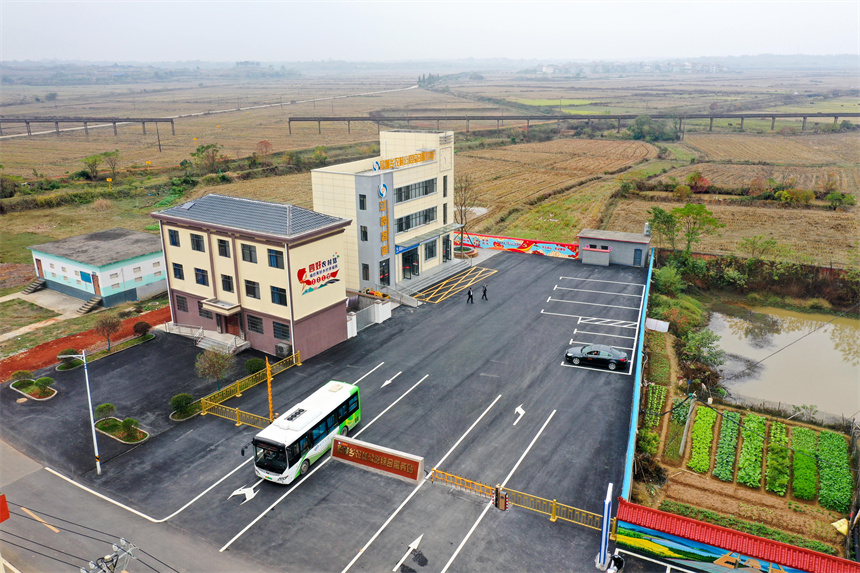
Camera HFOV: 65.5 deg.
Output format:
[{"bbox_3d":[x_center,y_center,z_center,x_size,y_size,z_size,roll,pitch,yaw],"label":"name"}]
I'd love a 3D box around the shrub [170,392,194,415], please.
[{"bbox_3d":[-17.293,8.158,46.628,1.620,1.400,1.620,0,18,0],"label":"shrub"}]

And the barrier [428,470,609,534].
[{"bbox_3d":[4.813,11.645,36.664,10.490,1.280,0.400,9,21,26],"label":"barrier"}]

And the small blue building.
[{"bbox_3d":[-35.302,-2.512,74.592,13.064,4.321,11.159,11,22,30],"label":"small blue building"}]

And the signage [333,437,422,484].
[{"bbox_3d":[-3.238,10.201,39.963,6.200,1.600,0.500,9,20,26],"label":"signage"}]

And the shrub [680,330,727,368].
[{"bbox_3d":[22.446,5.098,54.979,3.500,3.100,3.500,0,18,0],"label":"shrub"}]

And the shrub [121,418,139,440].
[{"bbox_3d":[-19.838,9.314,44.116,1.250,1.100,1.250,12,22,33],"label":"shrub"}]

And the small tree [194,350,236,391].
[{"bbox_3d":[-15.808,6.219,49.487,2.950,3.280,2.950,0,18,0],"label":"small tree"}]

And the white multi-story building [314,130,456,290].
[{"bbox_3d":[-4.553,-9.072,76.007,8.784,15.728,15.558,12,22,31],"label":"white multi-story building"}]

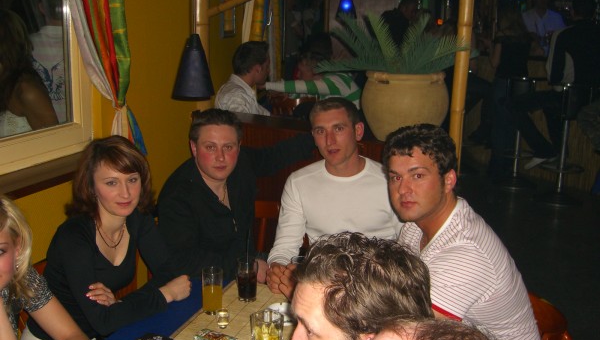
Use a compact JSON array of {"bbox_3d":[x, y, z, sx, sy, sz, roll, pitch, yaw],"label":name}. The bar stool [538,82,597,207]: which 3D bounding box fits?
[{"bbox_3d":[2.326,-0.235,5.779,0.440,1.030,0.460,0,14,-7],"label":"bar stool"}]

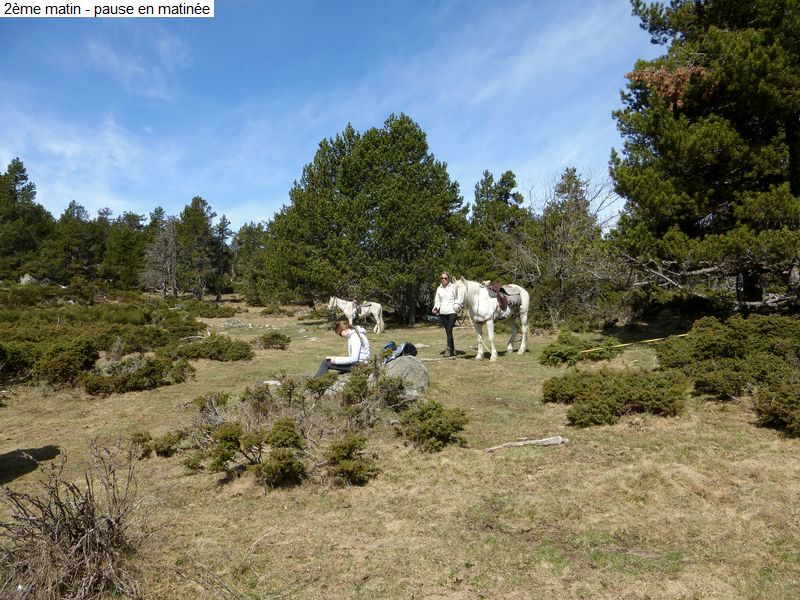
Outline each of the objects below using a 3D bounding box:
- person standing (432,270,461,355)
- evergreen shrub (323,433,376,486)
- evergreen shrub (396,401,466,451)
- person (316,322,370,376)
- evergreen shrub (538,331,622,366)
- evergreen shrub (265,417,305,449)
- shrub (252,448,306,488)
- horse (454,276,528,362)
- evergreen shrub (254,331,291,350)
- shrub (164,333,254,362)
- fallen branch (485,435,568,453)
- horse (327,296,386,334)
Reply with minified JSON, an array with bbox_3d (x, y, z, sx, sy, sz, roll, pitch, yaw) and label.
[{"bbox_3d":[0.910,0.284,10.850,0.540,1.660,0.360,0,2,7],"label":"person standing"},{"bbox_3d":[-0.400,1.270,4.450,0.420,0.400,0.410,0,1,0],"label":"evergreen shrub"},{"bbox_3d":[0.288,1.127,5.000,0.610,0.390,0.540,0,2,0],"label":"evergreen shrub"},{"bbox_3d":[-0.851,0.745,7.800,0.880,0.900,0.480,0,2,3],"label":"person"},{"bbox_3d":[3.330,0.870,10.300,1.480,0.600,1.150,0,1,0],"label":"evergreen shrub"},{"bbox_3d":[-0.968,1.119,4.650,0.330,0.290,0.310,0,2,0],"label":"evergreen shrub"},{"bbox_3d":[-0.950,1.310,4.400,0.410,0.310,0.400,0,1,0],"label":"shrub"},{"bbox_3d":[1.850,0.360,11.000,0.600,1.600,2.150,1,1,38],"label":"horse"},{"bbox_3d":[-2.942,0.935,12.800,0.780,0.440,0.700,0,2,-11],"label":"evergreen shrub"},{"bbox_3d":[-3.640,0.889,10.600,1.650,0.500,1.100,0,2,-11],"label":"shrub"},{"bbox_3d":[1.190,1.345,5.200,0.880,0.100,0.130,0,1,-18],"label":"fallen branch"},{"bbox_3d":[-1.980,0.700,25.000,2.450,1.720,0.600,0,1,-10],"label":"horse"}]

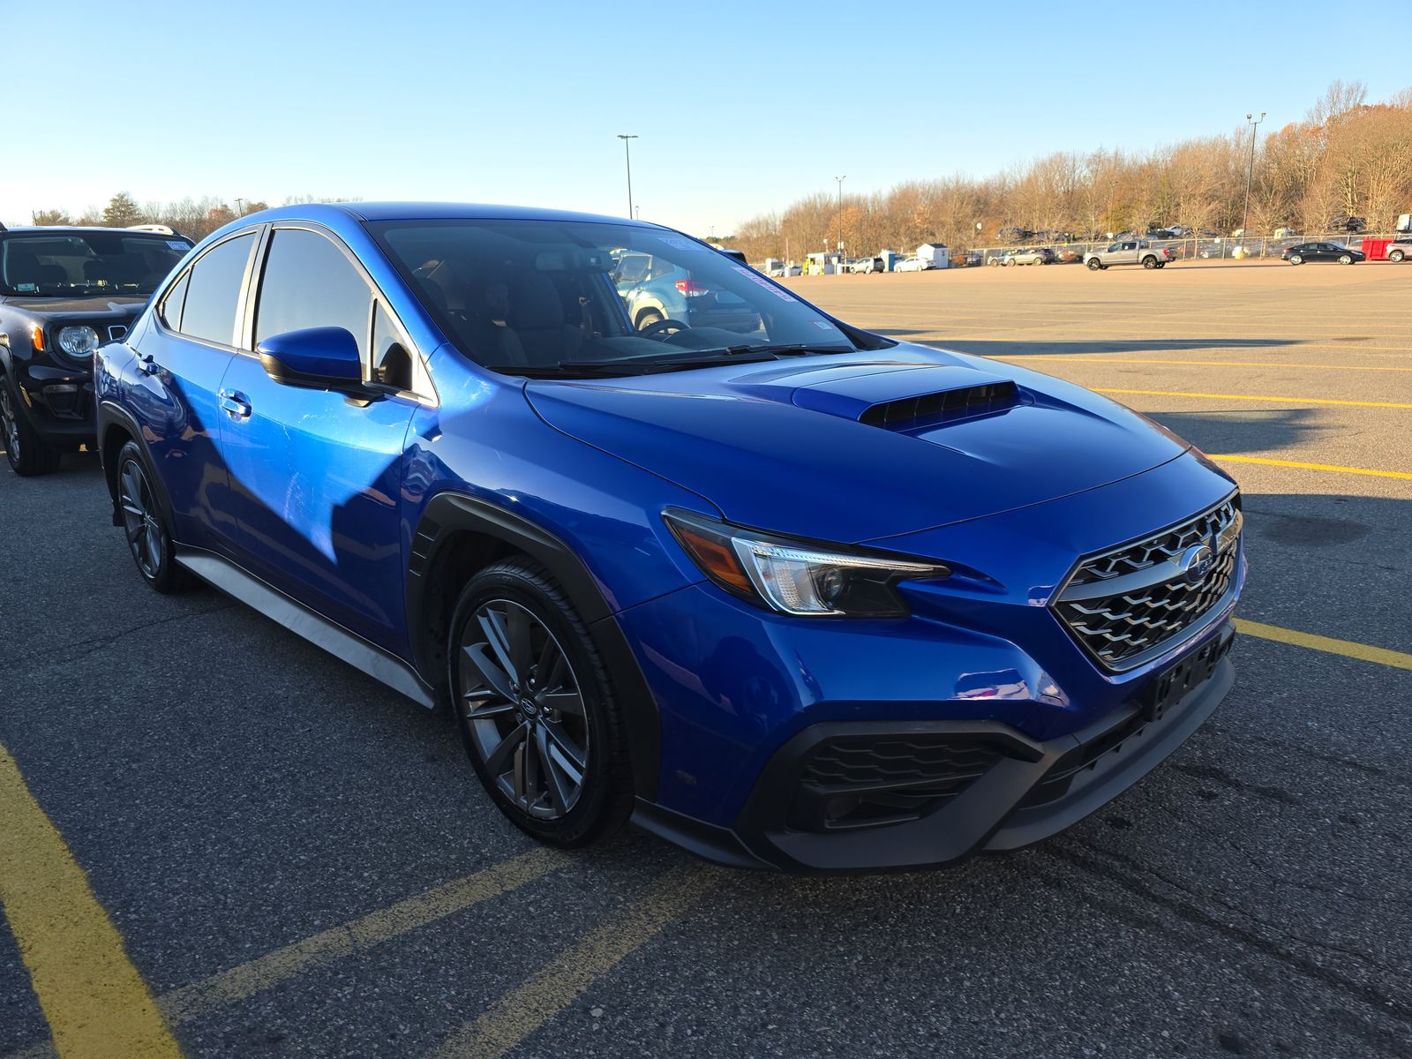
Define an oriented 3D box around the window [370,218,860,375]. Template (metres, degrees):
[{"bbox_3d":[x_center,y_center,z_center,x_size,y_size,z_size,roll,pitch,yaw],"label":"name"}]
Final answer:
[{"bbox_3d":[-0.292,-0.723,2.914,1.380,0.110,0.920,-15,48,-44],"label":"window"}]

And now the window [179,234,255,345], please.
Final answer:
[{"bbox_3d":[-1.700,-0.846,3.294,0.640,0.410,0.070,13,-5,43],"label":"window"}]

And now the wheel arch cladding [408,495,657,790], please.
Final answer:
[{"bbox_3d":[-0.385,0.191,1.998,0.910,0.520,0.120,13,20,43],"label":"wheel arch cladding"}]

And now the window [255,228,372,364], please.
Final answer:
[{"bbox_3d":[-1.153,-0.688,2.760,0.880,0.460,0.070,13,-5,43],"label":"window"}]

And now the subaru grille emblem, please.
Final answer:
[{"bbox_3d":[0.971,0.068,1.849,0.025,0.075,0.140,-1,10,46],"label":"subaru grille emblem"}]

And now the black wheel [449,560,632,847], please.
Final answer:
[{"bbox_3d":[-0.322,0.367,2.106,0.645,0.645,0.240,13,20,43],"label":"black wheel"}]

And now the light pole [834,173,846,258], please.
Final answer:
[{"bbox_3d":[15.387,-34.625,106.713,1.200,10.525,0.400,1,14,8],"label":"light pole"}]

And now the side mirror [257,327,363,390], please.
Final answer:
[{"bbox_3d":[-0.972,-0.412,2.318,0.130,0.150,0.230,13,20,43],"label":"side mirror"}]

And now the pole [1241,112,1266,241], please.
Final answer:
[{"bbox_3d":[42.225,-26.670,72.727,1.500,10.415,0.400,7,16,30],"label":"pole"}]

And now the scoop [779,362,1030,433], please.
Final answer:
[{"bbox_3d":[0.437,-0.336,2.280,0.420,0.100,0.660,20,25,41],"label":"scoop"}]

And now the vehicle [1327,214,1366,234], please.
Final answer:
[{"bbox_3d":[62.848,-29.877,92.000,4.400,1.600,1.800,-3,14,-8],"label":"vehicle"}]

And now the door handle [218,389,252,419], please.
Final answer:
[{"bbox_3d":[-1.466,-0.382,2.916,0.215,0.075,0.060,13,20,43],"label":"door handle"}]

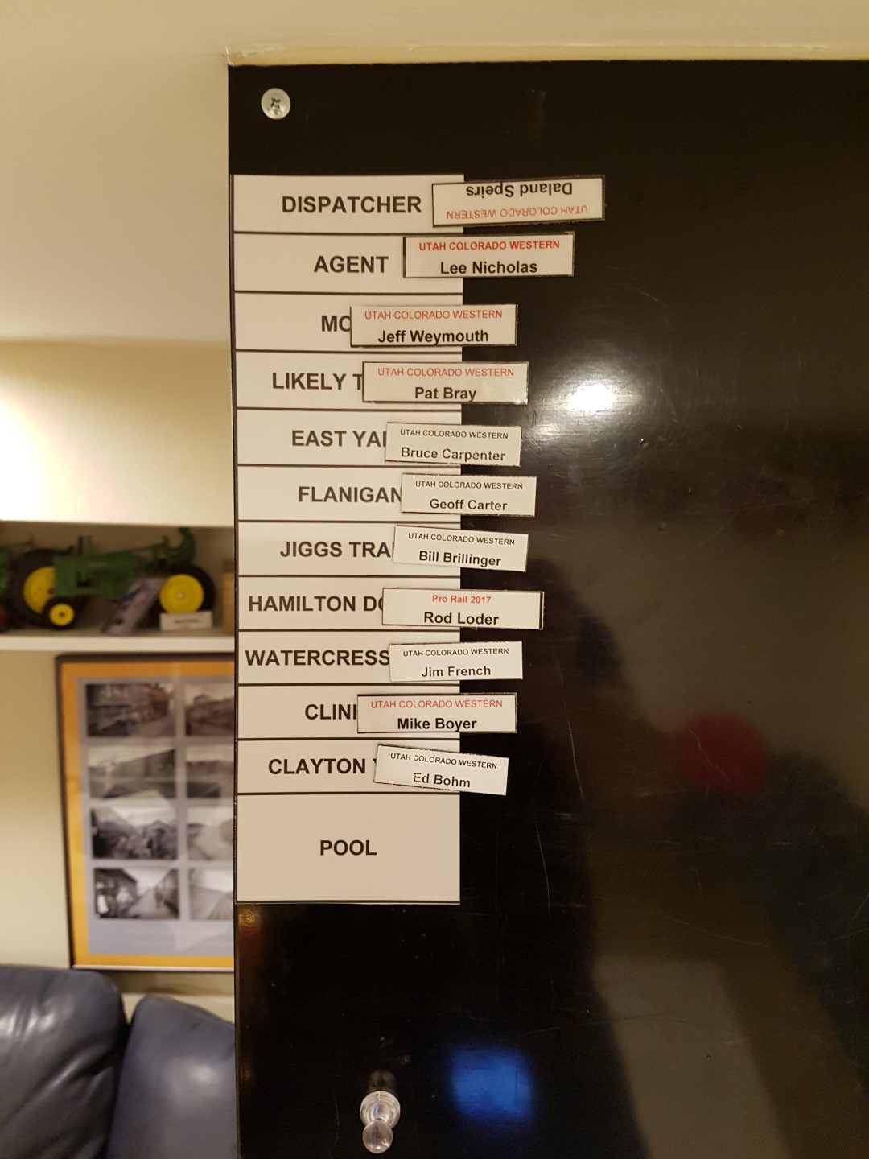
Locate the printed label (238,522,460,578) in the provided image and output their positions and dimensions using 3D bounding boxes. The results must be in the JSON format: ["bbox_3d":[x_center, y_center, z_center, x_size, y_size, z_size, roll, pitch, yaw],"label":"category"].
[{"bbox_3d":[-0.032,-0.011,0.323,0.082,0.020,0.002,0,3,0],"label":"printed label"}]

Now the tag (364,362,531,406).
[{"bbox_3d":[0.004,-0.073,0.326,0.062,0.015,0.001,0,3,0],"label":"tag"}]

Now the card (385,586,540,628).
[{"bbox_3d":[0.011,0.011,0.324,0.059,0.014,0.003,1,3,0],"label":"card"}]

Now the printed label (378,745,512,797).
[{"bbox_3d":[0.003,0.072,0.327,0.049,0.014,0.003,6,3,0],"label":"printed label"}]

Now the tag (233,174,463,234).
[{"bbox_3d":[-0.032,-0.136,0.317,0.081,0.020,0.002,0,3,0],"label":"tag"}]

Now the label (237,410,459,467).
[{"bbox_3d":[-0.032,-0.053,0.327,0.084,0.021,0.001,0,3,0],"label":"label"}]

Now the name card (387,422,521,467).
[{"bbox_3d":[0.007,-0.050,0.321,0.049,0.014,0.003,2,3,0],"label":"name card"}]

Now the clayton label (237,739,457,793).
[{"bbox_3d":[-0.033,0.072,0.335,0.085,0.021,0.001,0,3,0],"label":"clayton label"}]

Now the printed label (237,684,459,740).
[{"bbox_3d":[-0.033,0.051,0.334,0.085,0.021,0.001,0,3,0],"label":"printed label"}]

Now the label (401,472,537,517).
[{"bbox_3d":[0.013,-0.031,0.322,0.049,0.014,0.003,2,3,0],"label":"label"}]

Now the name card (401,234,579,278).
[{"bbox_3d":[0.020,-0.118,0.317,0.060,0.015,0.003,-1,3,0],"label":"name card"}]

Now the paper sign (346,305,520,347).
[{"bbox_3d":[0.000,-0.094,0.324,0.062,0.015,0.001,-1,3,0],"label":"paper sign"}]

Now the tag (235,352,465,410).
[{"bbox_3d":[-0.032,-0.073,0.320,0.081,0.020,0.002,0,3,0],"label":"tag"}]

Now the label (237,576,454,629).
[{"bbox_3d":[-0.032,0.009,0.324,0.082,0.020,0.002,0,3,0],"label":"label"}]

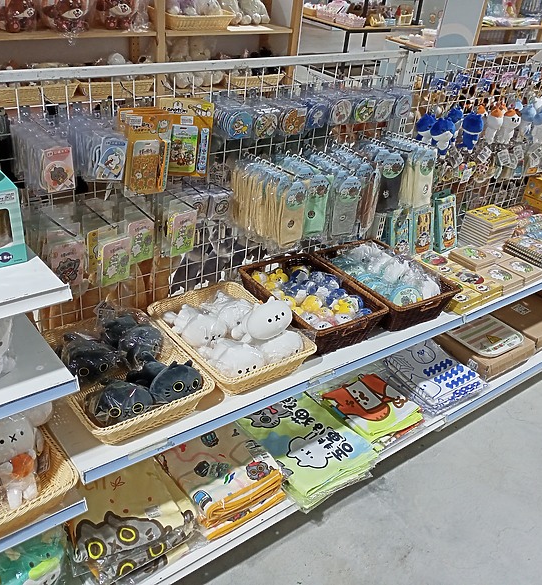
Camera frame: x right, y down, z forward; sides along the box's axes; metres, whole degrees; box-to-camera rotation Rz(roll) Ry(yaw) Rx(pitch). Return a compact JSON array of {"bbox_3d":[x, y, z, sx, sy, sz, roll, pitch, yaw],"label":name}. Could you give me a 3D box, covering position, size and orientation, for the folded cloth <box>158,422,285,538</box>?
[{"bbox_3d":[-0.142,0.490,1.737,0.255,0.062,0.290,-18,38,-34],"label":"folded cloth"}]

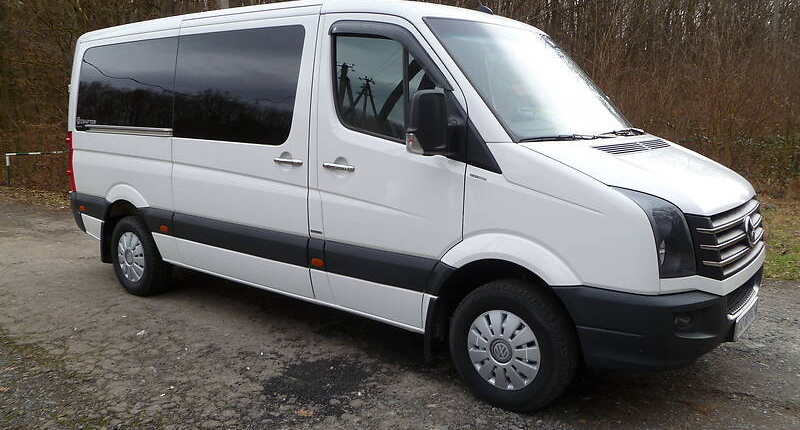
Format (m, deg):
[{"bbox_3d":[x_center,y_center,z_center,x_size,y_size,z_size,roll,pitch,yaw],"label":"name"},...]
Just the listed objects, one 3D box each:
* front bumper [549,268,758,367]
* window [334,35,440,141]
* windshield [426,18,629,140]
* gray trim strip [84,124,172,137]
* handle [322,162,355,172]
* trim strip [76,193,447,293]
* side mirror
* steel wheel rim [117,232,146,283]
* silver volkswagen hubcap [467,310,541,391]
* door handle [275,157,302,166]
[{"bbox_3d":[1.655,0.443,3.790,0.720,0.450,1.940,8,13,37],"label":"front bumper"},{"bbox_3d":[-0.087,-0.727,3.783,0.780,0.660,0.070,8,3,37],"label":"window"},{"bbox_3d":[0.901,-0.908,4.127,1.760,0.200,1.000,-13,62,-51],"label":"windshield"},{"bbox_3d":[-2.309,-0.707,5.425,1.400,0.055,0.035,8,13,37],"label":"gray trim strip"},{"bbox_3d":[-0.367,-0.291,3.966,0.260,0.042,0.050,8,13,37],"label":"handle"},{"bbox_3d":[-1.406,0.138,4.853,4.150,0.230,0.060,8,13,37],"label":"trim strip"},{"bbox_3d":[0.155,-0.479,3.372,0.150,0.345,0.220,8,13,37],"label":"side mirror"},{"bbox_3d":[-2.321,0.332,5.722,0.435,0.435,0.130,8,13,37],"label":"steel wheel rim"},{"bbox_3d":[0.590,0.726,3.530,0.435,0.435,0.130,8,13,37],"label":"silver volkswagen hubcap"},{"bbox_3d":[-0.720,-0.346,4.231,0.260,0.042,0.050,8,13,37],"label":"door handle"}]

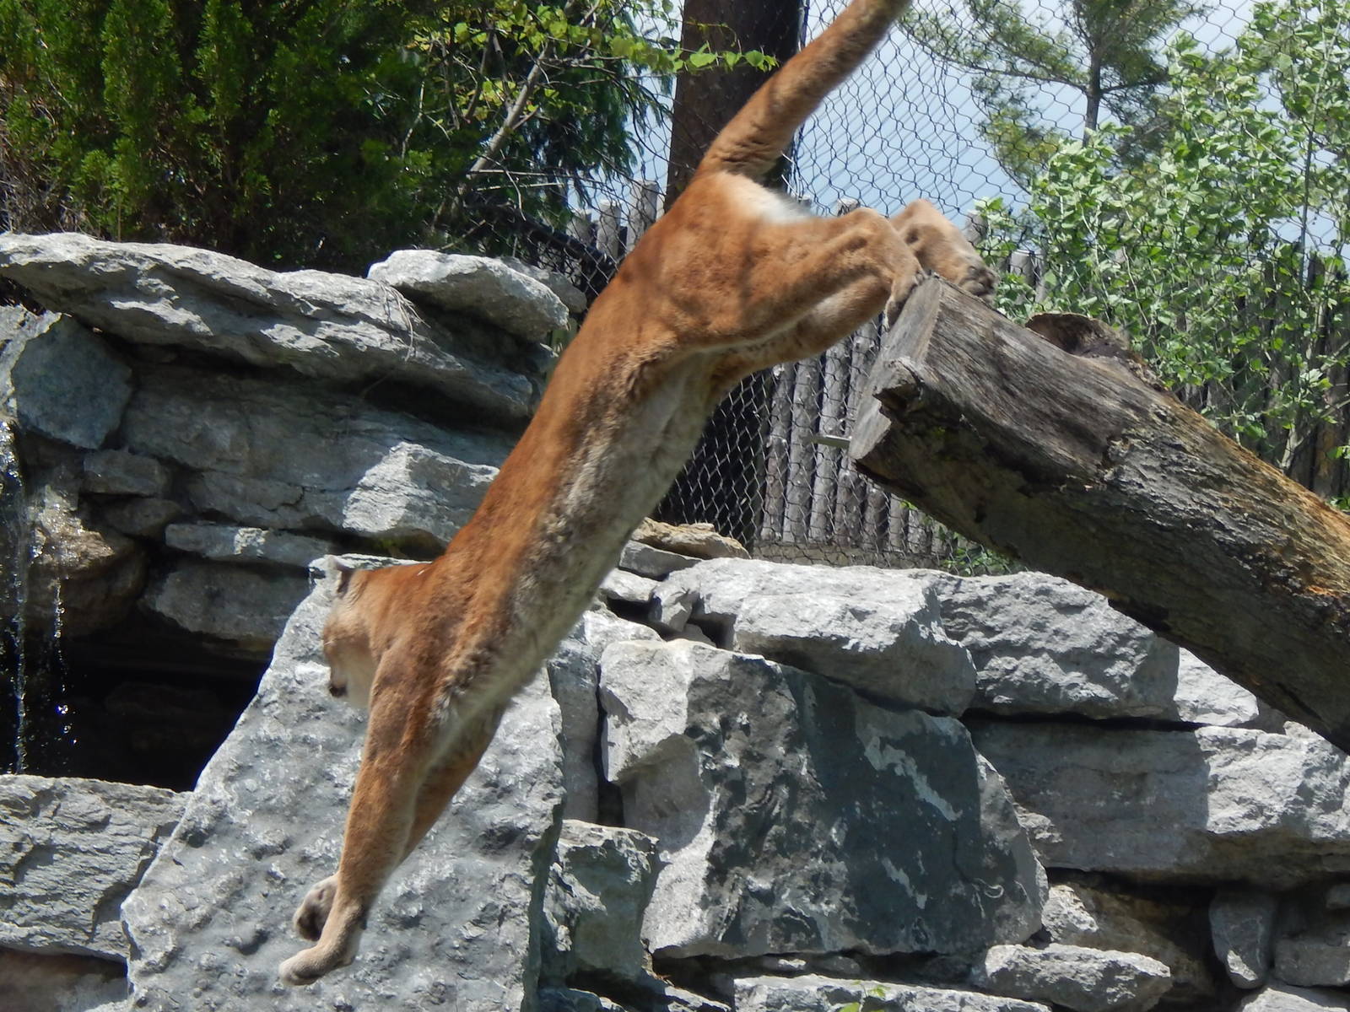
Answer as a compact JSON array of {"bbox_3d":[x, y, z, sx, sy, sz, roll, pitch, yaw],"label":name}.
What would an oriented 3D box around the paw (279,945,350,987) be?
[{"bbox_3d":[-0.626,0.801,7.800,0.120,0.062,0.085,-18,6,-12],"label":"paw"}]

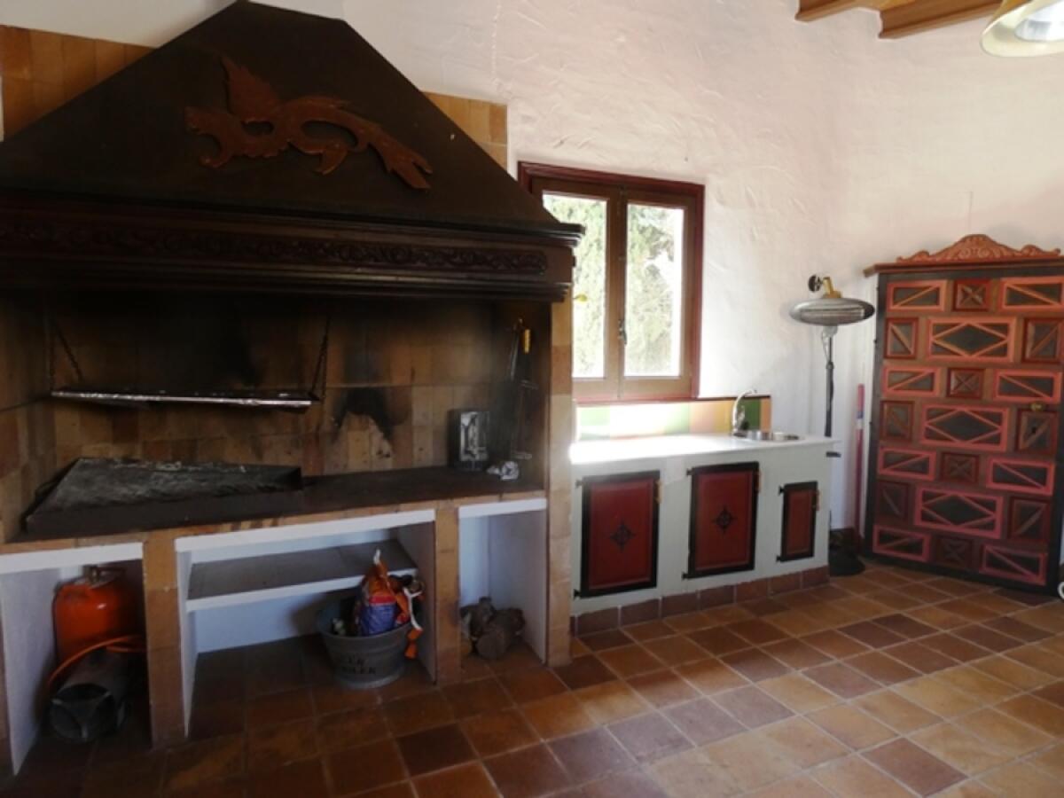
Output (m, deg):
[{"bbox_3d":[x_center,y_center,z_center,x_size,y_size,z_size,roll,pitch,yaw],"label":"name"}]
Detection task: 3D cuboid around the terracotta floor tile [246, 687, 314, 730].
[{"bbox_3d":[-1.015,1.252,2.487,0.243,0.015,0.243,-2,5,-23],"label":"terracotta floor tile"}]

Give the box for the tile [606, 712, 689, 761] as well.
[{"bbox_3d":[0.432,1.263,2.294,0.243,0.015,0.243,-2,5,-23],"label":"tile"}]

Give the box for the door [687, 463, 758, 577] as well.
[{"bbox_3d":[1.109,0.697,3.540,0.482,0.638,0.025,-2,5,-23],"label":"door"}]

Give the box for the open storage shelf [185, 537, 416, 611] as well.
[{"bbox_3d":[-1.086,0.823,2.947,0.970,0.042,0.487,-2,5,-23],"label":"open storage shelf"}]

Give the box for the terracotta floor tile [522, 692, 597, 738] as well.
[{"bbox_3d":[0.106,1.283,2.486,0.237,0.015,0.237,-2,5,-23],"label":"terracotta floor tile"}]

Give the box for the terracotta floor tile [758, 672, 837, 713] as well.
[{"bbox_3d":[1.151,1.274,2.661,0.240,0.020,0.240,-2,5,-23],"label":"terracotta floor tile"}]

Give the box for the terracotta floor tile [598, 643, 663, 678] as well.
[{"bbox_3d":[0.485,1.257,2.932,0.238,0.015,0.238,-2,5,-23],"label":"terracotta floor tile"}]

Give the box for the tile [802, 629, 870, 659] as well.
[{"bbox_3d":[1.527,1.238,3.103,0.240,0.020,0.240,-2,5,-23],"label":"tile"}]

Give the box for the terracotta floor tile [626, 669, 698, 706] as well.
[{"bbox_3d":[0.565,1.239,2.618,0.238,0.015,0.238,-2,5,-23],"label":"terracotta floor tile"}]

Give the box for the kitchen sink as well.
[{"bbox_3d":[1.544,0.318,4.034,0.410,0.150,0.410,-2,5,-23],"label":"kitchen sink"}]

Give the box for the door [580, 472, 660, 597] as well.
[{"bbox_3d":[0.474,0.716,3.268,0.473,0.638,0.025,-2,5,-23],"label":"door"}]

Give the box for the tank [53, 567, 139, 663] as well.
[{"bbox_3d":[-1.875,0.995,2.663,0.300,0.570,0.300,-2,5,-23],"label":"tank"}]

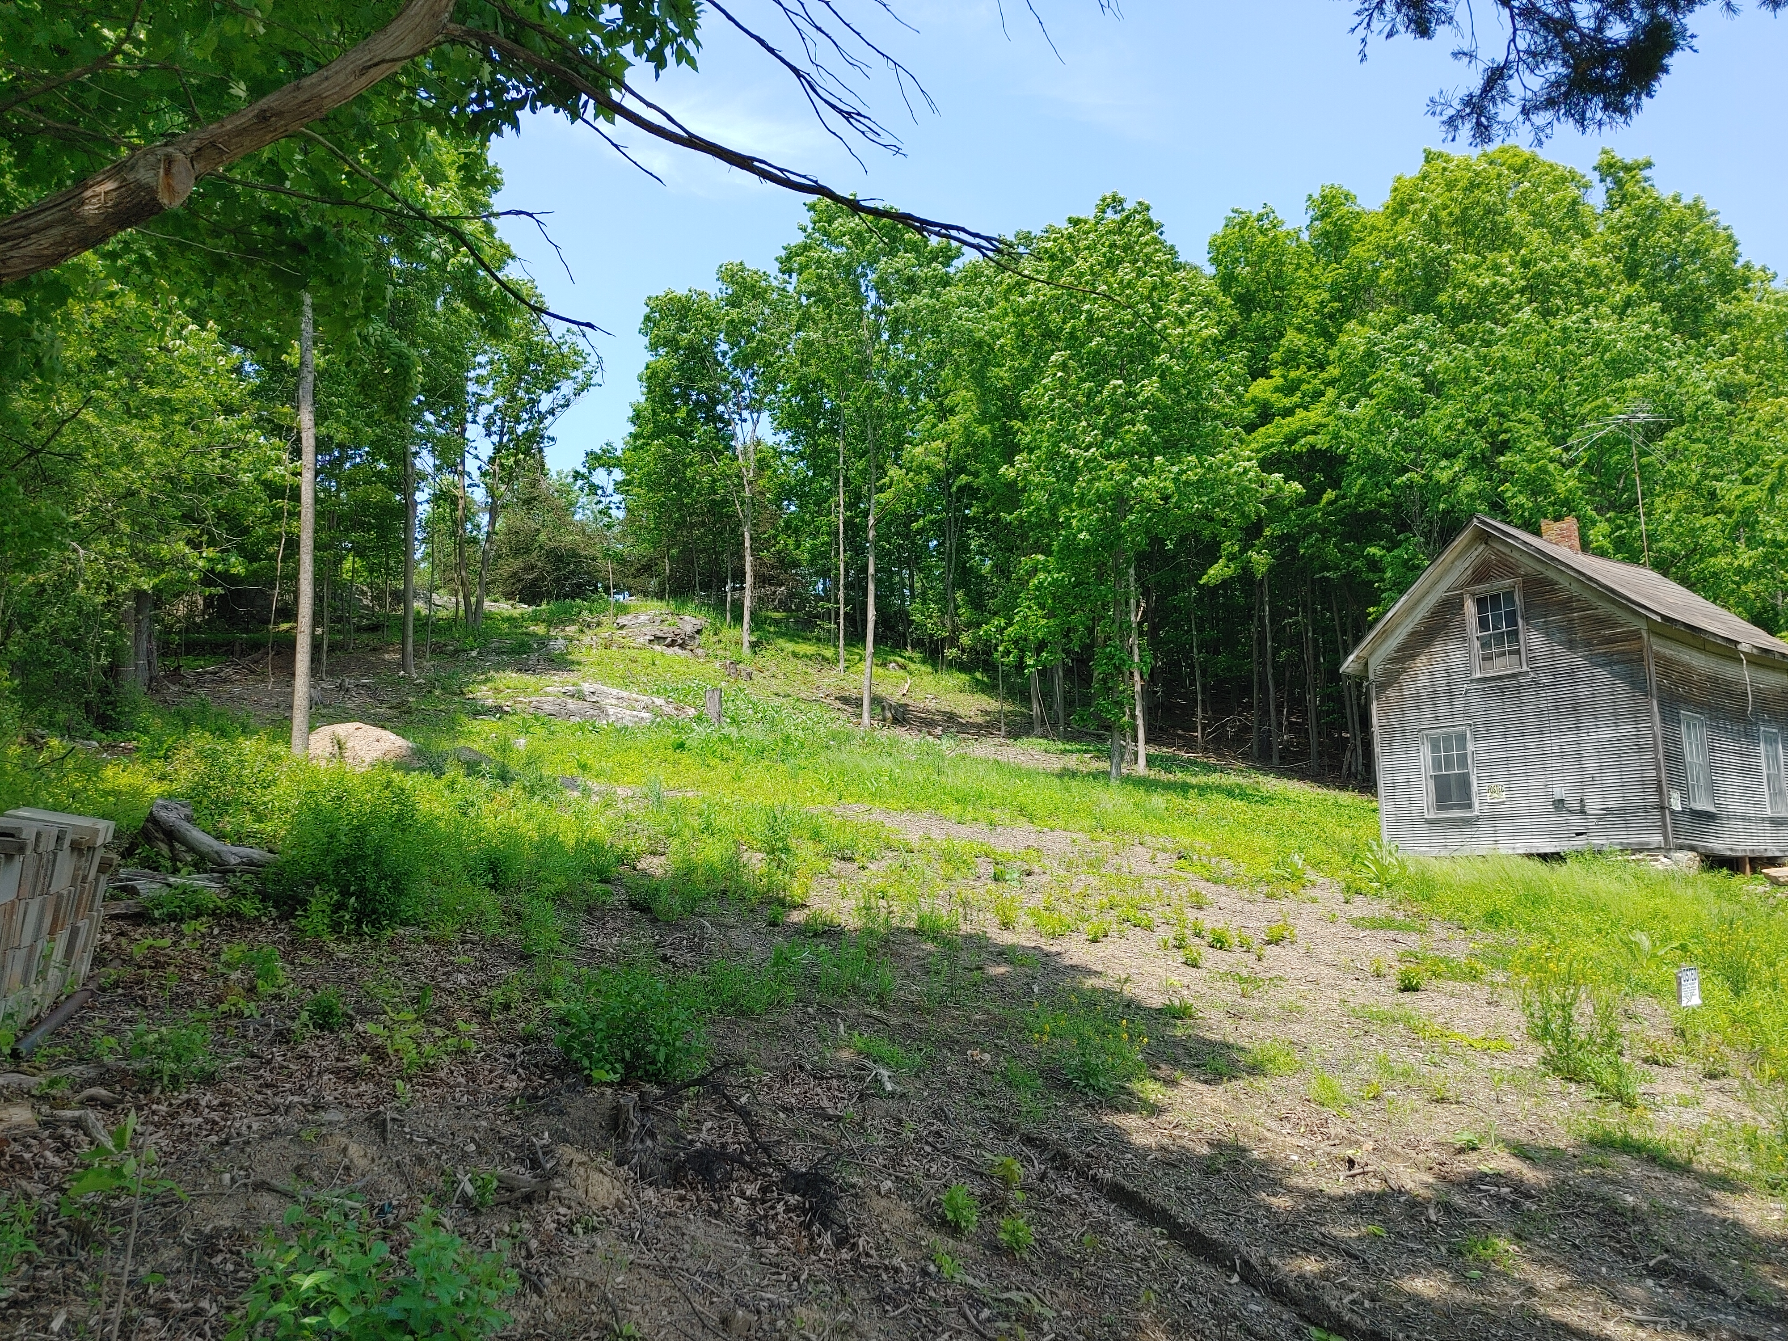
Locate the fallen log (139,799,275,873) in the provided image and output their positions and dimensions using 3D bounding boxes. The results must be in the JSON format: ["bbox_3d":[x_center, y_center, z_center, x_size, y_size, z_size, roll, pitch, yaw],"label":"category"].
[{"bbox_3d":[-5.742,1.416,11.300,1.200,0.600,0.450,-1,-10,6],"label":"fallen log"}]

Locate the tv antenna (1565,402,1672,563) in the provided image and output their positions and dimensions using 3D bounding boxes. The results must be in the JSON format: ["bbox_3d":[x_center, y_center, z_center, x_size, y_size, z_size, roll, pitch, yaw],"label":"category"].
[{"bbox_3d":[14.864,-3.665,27.246,2.300,3.400,1.700,-2,-10,9],"label":"tv antenna"}]

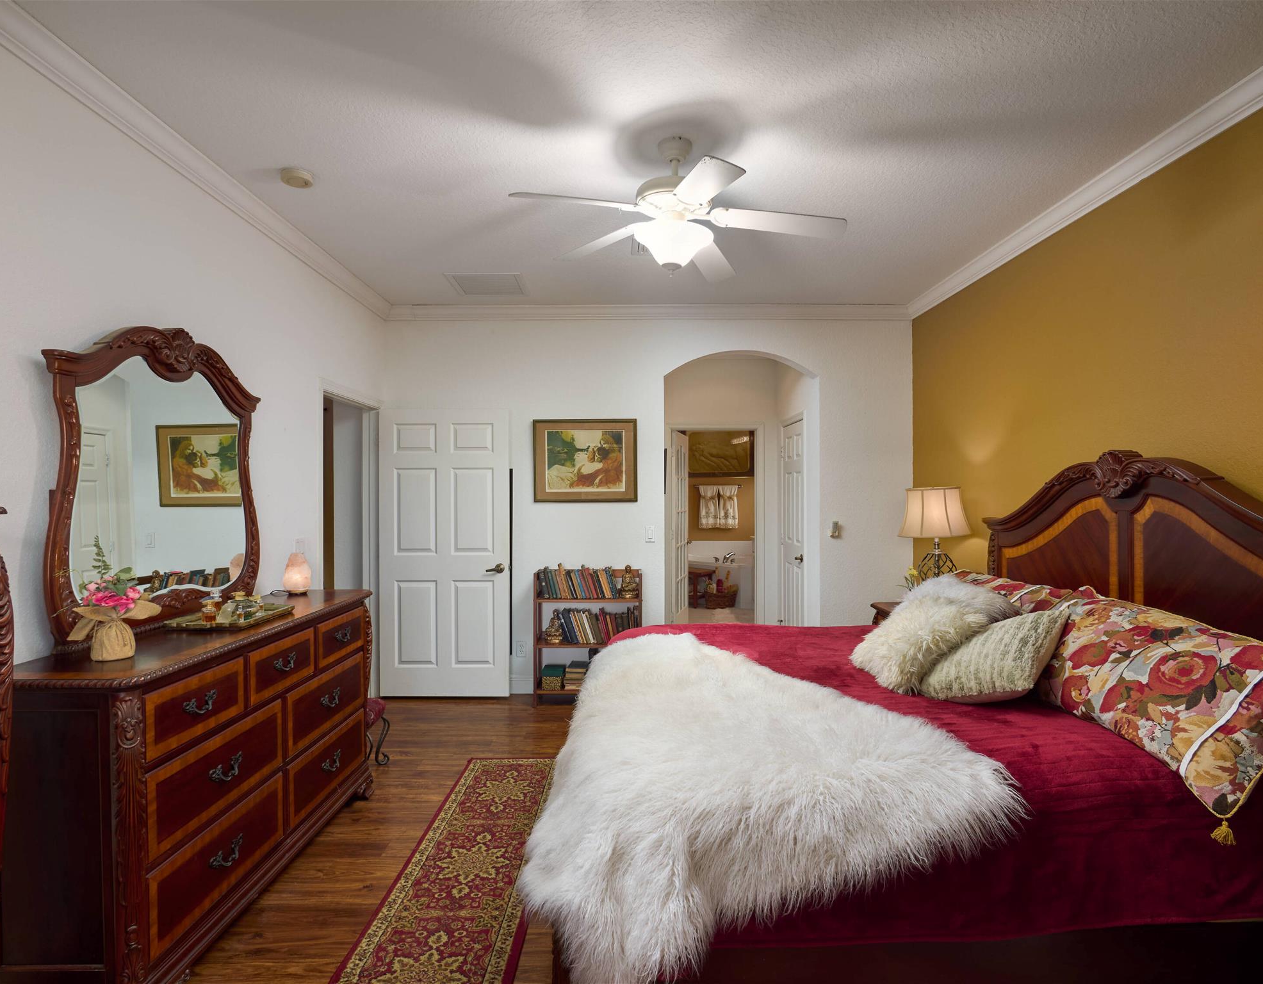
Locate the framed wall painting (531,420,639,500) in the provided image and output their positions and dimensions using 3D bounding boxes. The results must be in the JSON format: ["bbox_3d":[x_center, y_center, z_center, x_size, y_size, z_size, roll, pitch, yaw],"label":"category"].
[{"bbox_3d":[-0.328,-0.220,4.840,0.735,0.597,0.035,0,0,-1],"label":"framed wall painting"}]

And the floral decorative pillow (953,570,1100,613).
[{"bbox_3d":[1.600,0.545,3.150,0.500,0.190,0.930,-40,0,0],"label":"floral decorative pillow"}]

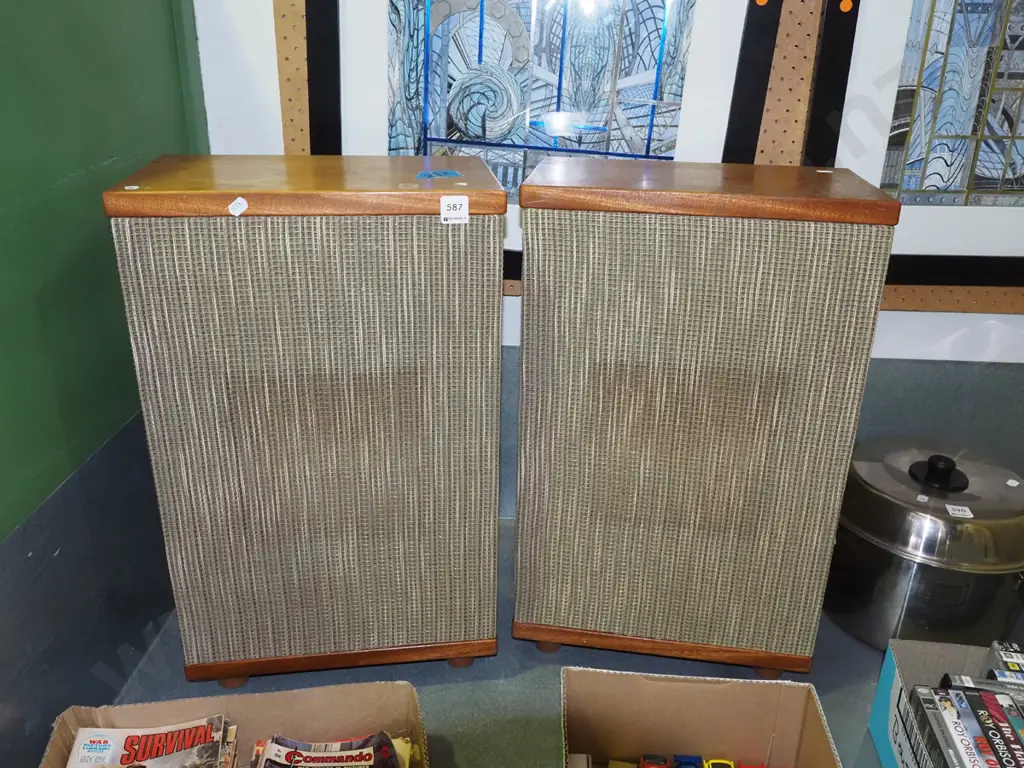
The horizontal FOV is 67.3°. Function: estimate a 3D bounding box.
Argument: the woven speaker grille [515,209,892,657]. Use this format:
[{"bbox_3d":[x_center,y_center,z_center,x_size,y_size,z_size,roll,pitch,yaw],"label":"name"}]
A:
[{"bbox_3d":[0.179,0.069,0.832,0.345,0.499,0.023,4,23,8],"label":"woven speaker grille"}]

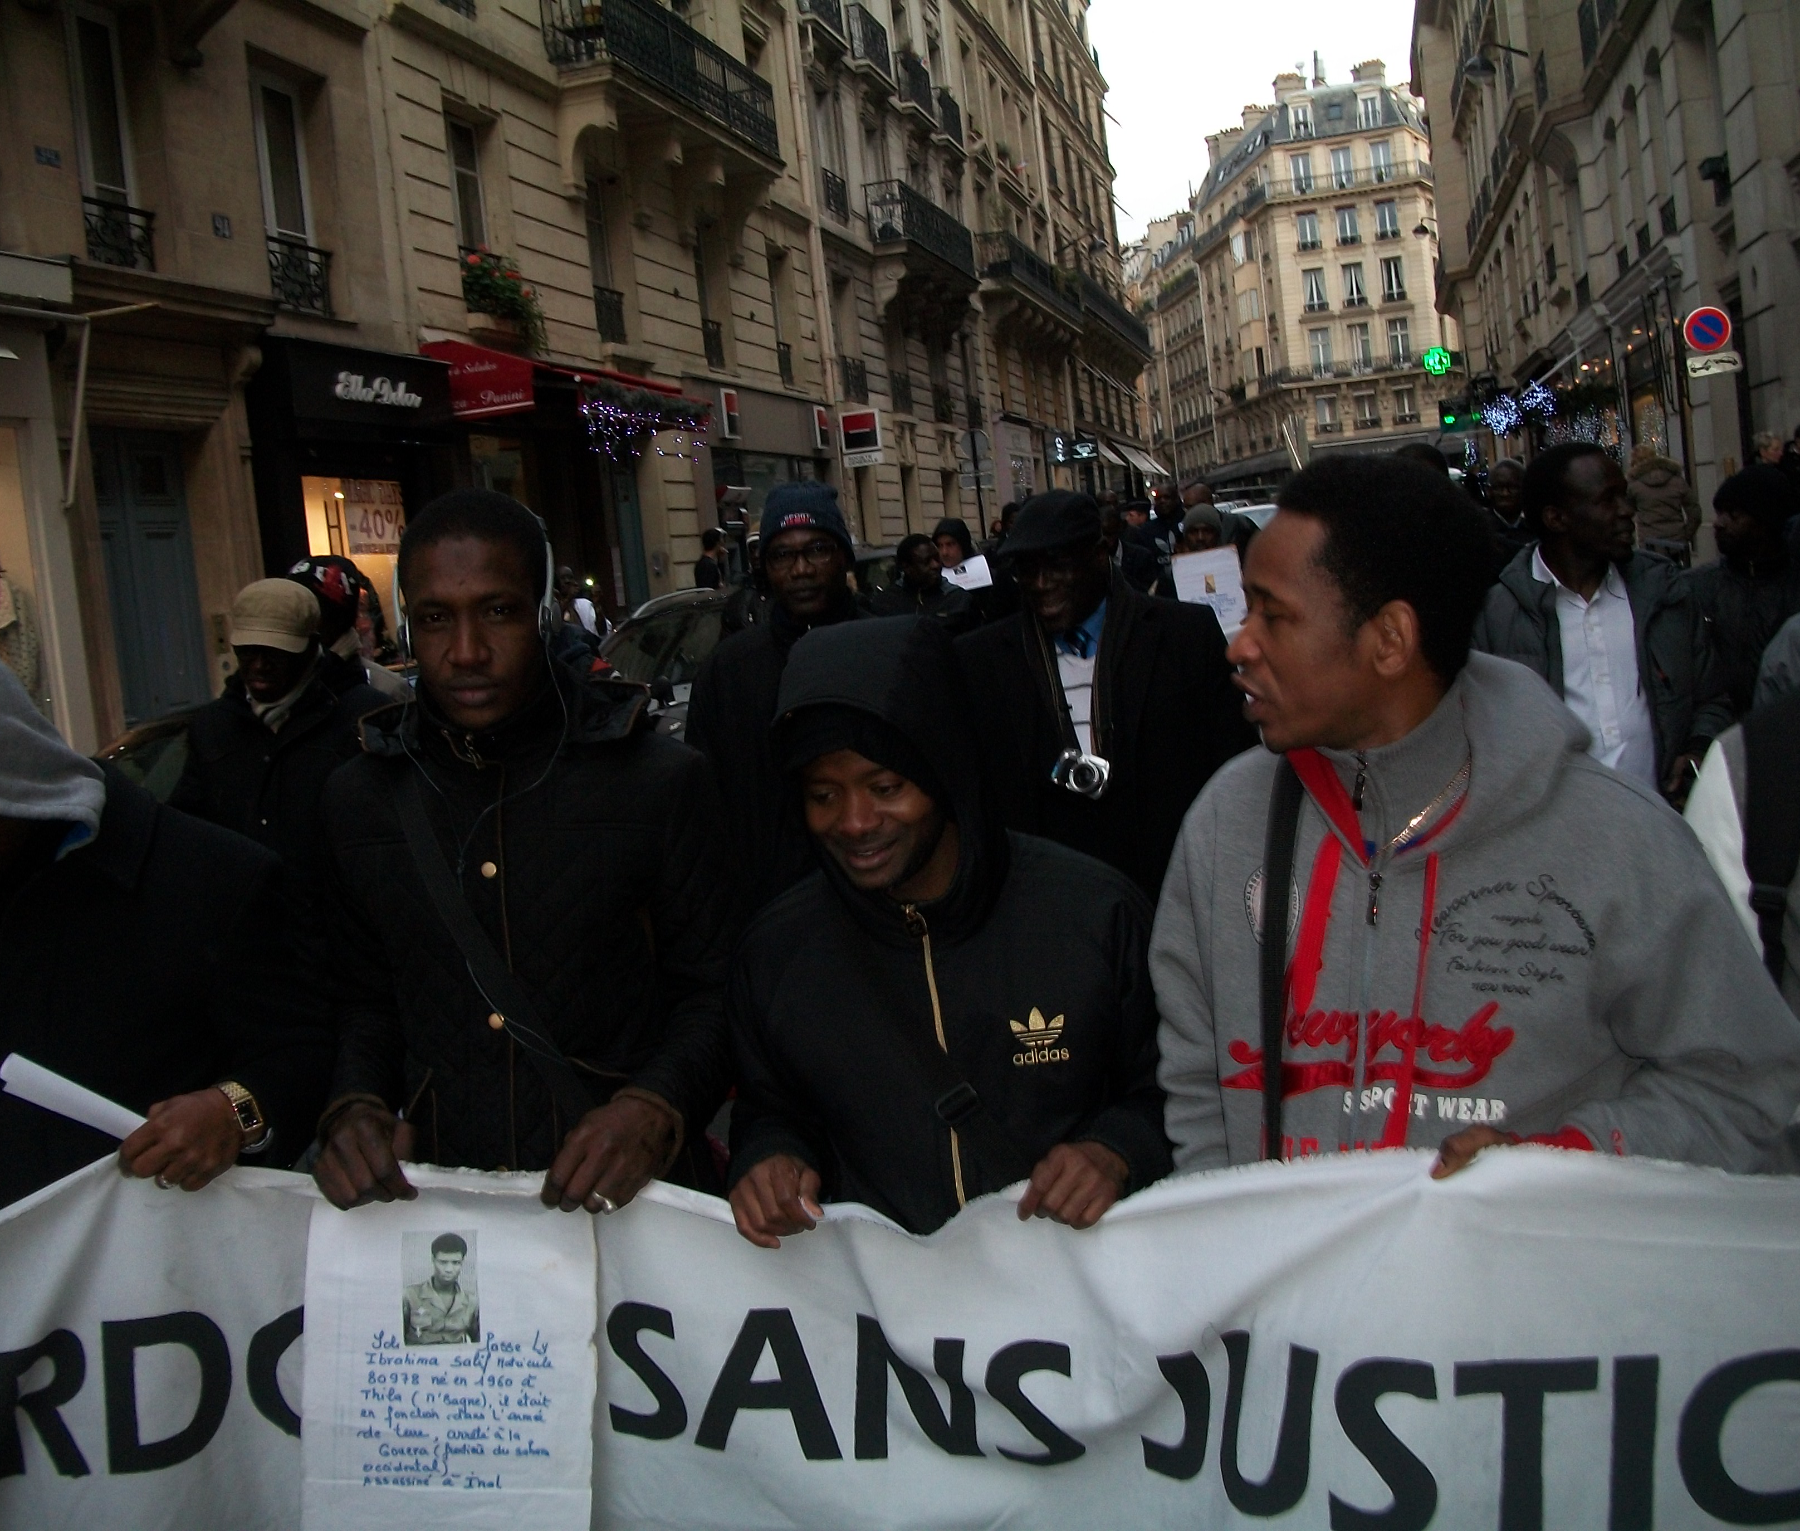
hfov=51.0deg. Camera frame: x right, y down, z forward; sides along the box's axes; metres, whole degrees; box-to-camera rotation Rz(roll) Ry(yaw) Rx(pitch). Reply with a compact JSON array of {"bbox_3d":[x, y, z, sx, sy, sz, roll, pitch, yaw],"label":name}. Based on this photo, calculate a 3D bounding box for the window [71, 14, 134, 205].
[{"bbox_3d":[-5.602,-4.410,13.092,0.150,1.750,0.820,-5,6,14],"label":"window"}]

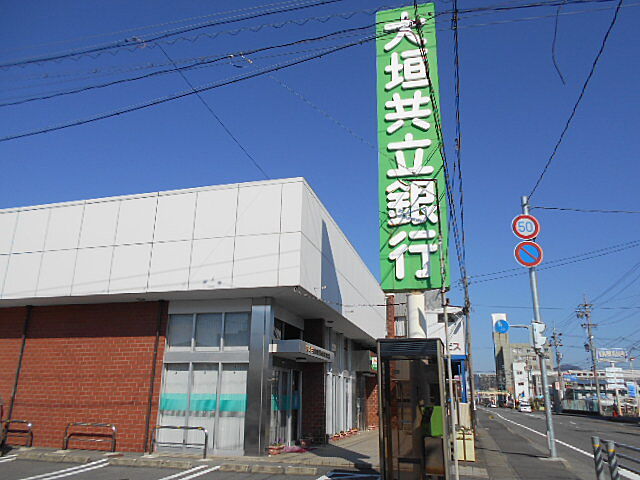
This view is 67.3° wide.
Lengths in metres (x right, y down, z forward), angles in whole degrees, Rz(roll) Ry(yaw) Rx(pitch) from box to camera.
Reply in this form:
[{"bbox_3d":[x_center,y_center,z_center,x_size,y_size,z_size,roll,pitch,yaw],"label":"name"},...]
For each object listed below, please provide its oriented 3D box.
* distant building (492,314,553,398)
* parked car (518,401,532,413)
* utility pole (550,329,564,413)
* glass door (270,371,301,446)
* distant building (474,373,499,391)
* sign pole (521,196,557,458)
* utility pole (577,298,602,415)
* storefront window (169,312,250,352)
[{"bbox_3d":[78.497,46.064,185.423,20.000,32.009,15.000,-4,-19,15],"label":"distant building"},{"bbox_3d":[29.195,23.339,68.241,1.680,1.560,4.000,-4,-19,15],"label":"parked car"},{"bbox_3d":[42.508,22.836,85.676,1.900,13.651,0.700,-4,-19,15],"label":"utility pole"},{"bbox_3d":[-1.020,5.186,14.977,0.100,2.205,2.780,-4,-19,15],"label":"glass door"},{"bbox_3d":[82.310,73.515,239.831,14.000,13.538,12.000,-4,-19,15],"label":"distant building"},{"bbox_3d":[6.472,2.259,14.258,0.180,7.688,0.180,-4,-19,15],"label":"sign pole"},{"bbox_3d":[35.849,15.007,63.239,1.900,14.513,0.700,-4,-19,15],"label":"utility pole"},{"bbox_3d":[-3.105,2.532,13.288,2.539,1.058,0.120,-4,-19,15],"label":"storefront window"}]

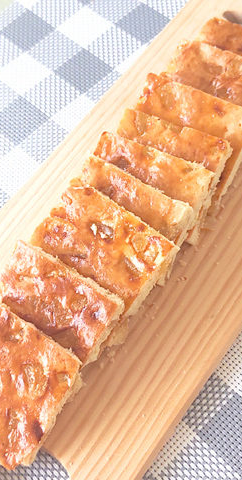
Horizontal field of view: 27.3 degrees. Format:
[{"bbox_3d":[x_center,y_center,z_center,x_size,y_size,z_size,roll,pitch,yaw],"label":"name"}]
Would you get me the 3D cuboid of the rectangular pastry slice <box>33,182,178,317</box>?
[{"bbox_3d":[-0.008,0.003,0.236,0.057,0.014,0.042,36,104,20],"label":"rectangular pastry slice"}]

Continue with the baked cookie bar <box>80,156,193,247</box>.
[{"bbox_3d":[0.002,-0.008,0.241,0.056,0.014,0.044,28,104,17],"label":"baked cookie bar"}]

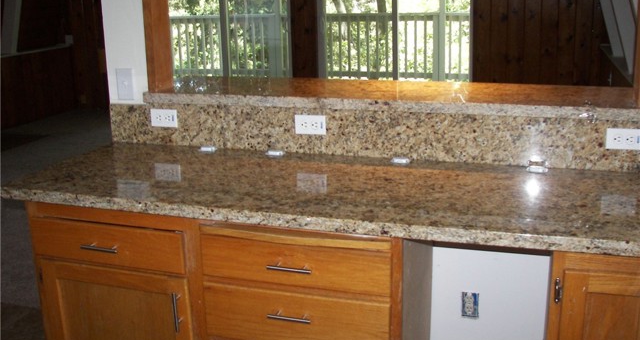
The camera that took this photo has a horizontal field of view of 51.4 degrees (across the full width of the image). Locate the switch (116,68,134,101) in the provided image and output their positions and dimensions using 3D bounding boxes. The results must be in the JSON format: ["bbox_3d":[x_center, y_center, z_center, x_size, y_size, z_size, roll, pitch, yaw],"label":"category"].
[{"bbox_3d":[-0.756,-0.333,2.580,0.070,0.114,0.015,3,15,18],"label":"switch"}]

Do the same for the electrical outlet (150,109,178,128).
[{"bbox_3d":[-0.597,-0.199,2.548,0.114,0.070,0.010,3,15,18],"label":"electrical outlet"}]

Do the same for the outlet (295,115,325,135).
[{"bbox_3d":[-0.034,-0.161,2.370,0.114,0.070,0.010,3,15,18],"label":"outlet"}]

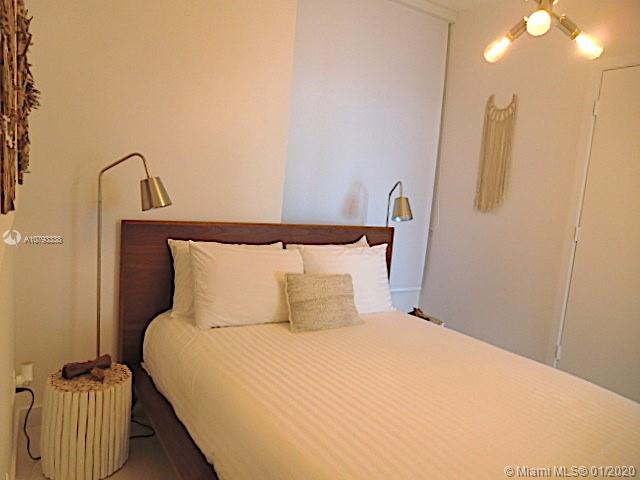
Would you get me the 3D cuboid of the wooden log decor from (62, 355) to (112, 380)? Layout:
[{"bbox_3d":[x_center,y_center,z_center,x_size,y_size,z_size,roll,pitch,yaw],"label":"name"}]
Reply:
[{"bbox_3d":[-1.000,0.547,1.912,0.064,0.058,0.187,9,8,34],"label":"wooden log decor"}]

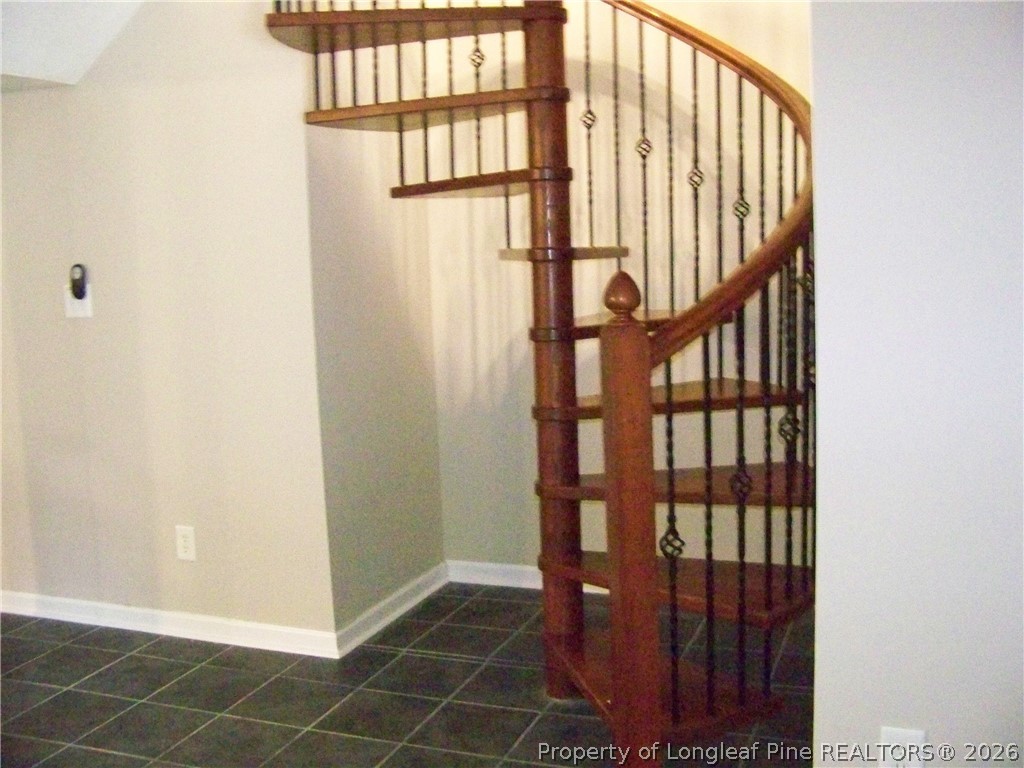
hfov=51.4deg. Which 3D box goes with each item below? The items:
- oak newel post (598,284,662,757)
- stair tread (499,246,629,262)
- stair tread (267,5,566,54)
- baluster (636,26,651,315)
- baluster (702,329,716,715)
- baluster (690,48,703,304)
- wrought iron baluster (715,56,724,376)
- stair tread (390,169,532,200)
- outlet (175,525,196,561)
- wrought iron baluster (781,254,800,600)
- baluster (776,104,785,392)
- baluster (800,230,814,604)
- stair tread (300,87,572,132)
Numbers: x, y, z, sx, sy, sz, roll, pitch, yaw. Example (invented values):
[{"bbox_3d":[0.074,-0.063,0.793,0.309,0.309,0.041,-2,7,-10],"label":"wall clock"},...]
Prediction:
[{"bbox_3d":[0.268,0.380,2.404,0.085,1.263,0.085,-3,7,-10],"label":"oak newel post"},{"bbox_3d":[0.154,-0.414,3.419,0.444,0.036,0.774,-1,7,6],"label":"stair tread"},{"bbox_3d":[-0.257,-1.026,3.003,0.829,0.032,0.450,-1,7,6],"label":"stair tread"},{"bbox_3d":[0.454,-0.748,3.661,0.044,0.984,0.044,2,8,28],"label":"baluster"},{"bbox_3d":[0.453,0.329,2.457,0.016,0.907,0.016,-5,8,-25],"label":"baluster"},{"bbox_3d":[0.611,-0.679,3.548,0.042,0.871,0.042,1,8,21],"label":"baluster"},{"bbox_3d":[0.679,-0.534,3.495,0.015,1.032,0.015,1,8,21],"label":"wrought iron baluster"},{"bbox_3d":[-0.051,-0.621,3.361,0.444,0.036,0.774,-5,8,-24],"label":"stair tread"},{"bbox_3d":[-1.132,0.554,3.687,0.071,0.116,0.010,1,8,21],"label":"outlet"},{"bbox_3d":[0.678,0.113,2.602,0.044,0.849,0.044,4,9,42],"label":"wrought iron baluster"},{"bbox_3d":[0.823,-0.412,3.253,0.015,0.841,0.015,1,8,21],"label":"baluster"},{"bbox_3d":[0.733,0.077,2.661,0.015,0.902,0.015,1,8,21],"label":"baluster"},{"bbox_3d":[-0.185,-0.826,3.200,0.829,0.032,0.450,3,8,35],"label":"stair tread"}]

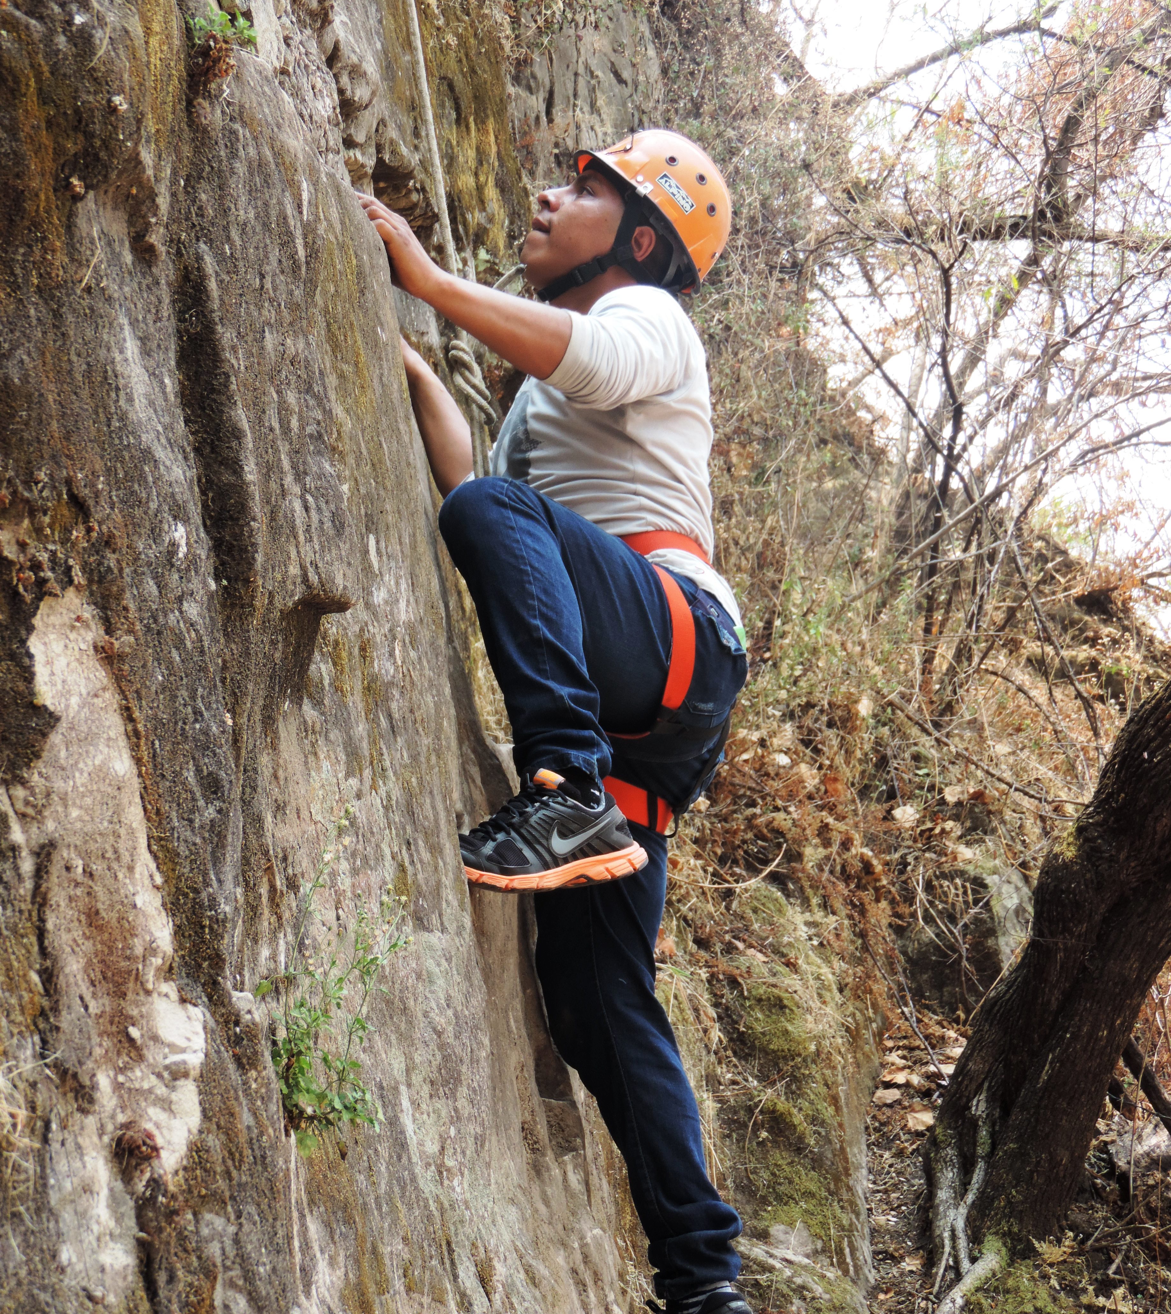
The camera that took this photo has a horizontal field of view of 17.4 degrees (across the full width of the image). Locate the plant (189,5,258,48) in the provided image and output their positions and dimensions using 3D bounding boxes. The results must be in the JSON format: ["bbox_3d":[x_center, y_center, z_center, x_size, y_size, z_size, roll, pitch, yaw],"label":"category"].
[{"bbox_3d":[-0.454,-0.790,4.800,0.085,0.056,0.070,1,-3,-14],"label":"plant"}]

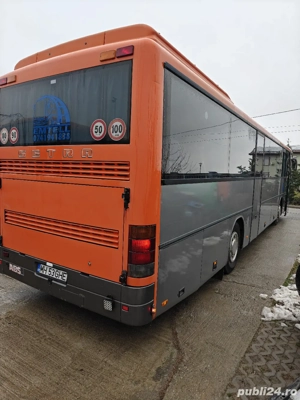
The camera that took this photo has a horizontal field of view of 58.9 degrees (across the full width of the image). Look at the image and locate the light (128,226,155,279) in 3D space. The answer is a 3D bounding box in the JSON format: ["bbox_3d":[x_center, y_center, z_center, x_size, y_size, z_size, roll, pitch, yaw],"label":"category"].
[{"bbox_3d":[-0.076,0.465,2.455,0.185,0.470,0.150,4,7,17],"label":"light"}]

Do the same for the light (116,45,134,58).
[{"bbox_3d":[-0.218,-1.289,2.304,0.170,0.067,0.040,6,8,32],"label":"light"}]

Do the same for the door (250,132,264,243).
[{"bbox_3d":[2.486,-0.277,6.241,0.080,2.460,0.892,6,8,32],"label":"door"}]

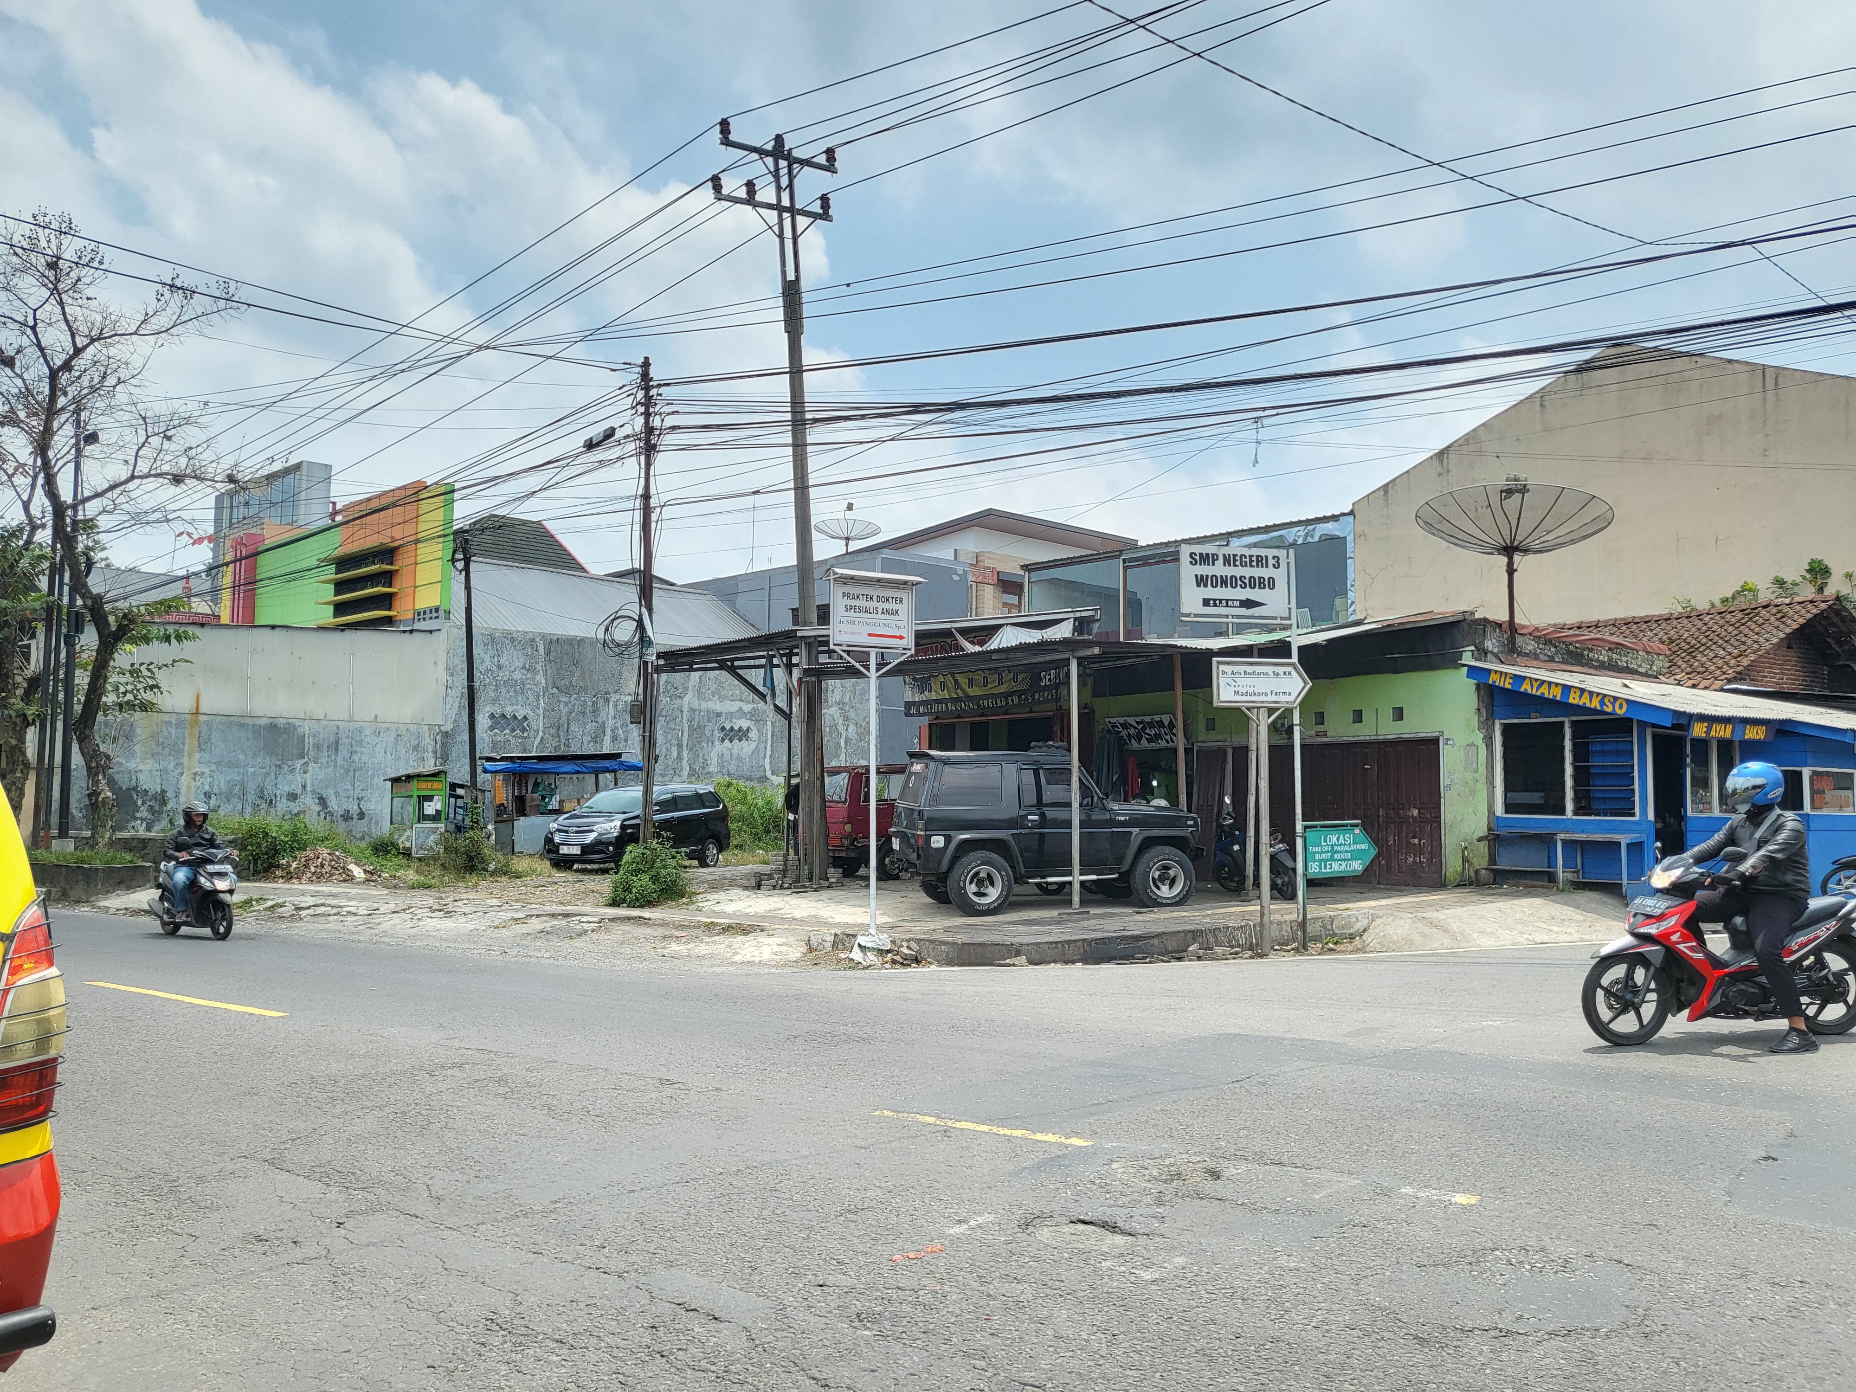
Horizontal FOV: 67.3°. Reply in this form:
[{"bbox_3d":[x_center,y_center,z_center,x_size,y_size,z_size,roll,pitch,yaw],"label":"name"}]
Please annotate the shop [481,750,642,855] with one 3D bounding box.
[{"bbox_3d":[-8.433,2.455,32.205,3.200,2.350,2.100,3,-5,-30],"label":"shop"}]

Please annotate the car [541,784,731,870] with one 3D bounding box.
[{"bbox_3d":[-5.655,2.562,27.596,1.660,1.690,4.140,-2,-5,25],"label":"car"}]

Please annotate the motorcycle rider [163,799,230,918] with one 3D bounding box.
[{"bbox_3d":[-8.538,1.902,16.254,0.720,1.360,0.640,-3,-5,38],"label":"motorcycle rider"}]

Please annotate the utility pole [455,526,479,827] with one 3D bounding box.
[{"bbox_3d":[-8.367,0.120,25.554,0.240,6.353,0.240,-4,-4,11],"label":"utility pole"}]

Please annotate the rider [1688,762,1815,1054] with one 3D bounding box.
[{"bbox_3d":[4.796,1.219,8.055,0.660,1.650,0.620,0,-4,2],"label":"rider"}]

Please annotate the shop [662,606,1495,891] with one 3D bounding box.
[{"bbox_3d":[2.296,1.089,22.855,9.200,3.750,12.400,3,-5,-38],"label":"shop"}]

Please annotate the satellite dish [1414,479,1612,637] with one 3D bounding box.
[{"bbox_3d":[8.315,-1.888,19.786,2.720,2.410,2.720,0,-4,6],"label":"satellite dish"}]

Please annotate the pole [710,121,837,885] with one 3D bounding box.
[{"bbox_3d":[-1.979,-2.999,21.267,2.050,11.704,0.400,0,-5,-35],"label":"pole"}]

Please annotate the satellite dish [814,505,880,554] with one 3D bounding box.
[{"bbox_3d":[-2.860,-5.824,49.539,2.330,1.927,2.330,0,-4,0],"label":"satellite dish"}]

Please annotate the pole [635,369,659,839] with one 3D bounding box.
[{"bbox_3d":[-3.908,-0.979,19.318,0.300,7.576,0.300,-1,-4,11],"label":"pole"}]

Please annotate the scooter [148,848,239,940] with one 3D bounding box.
[{"bbox_3d":[-8.505,2.288,16.177,1.880,1.070,0.680,-3,-5,38],"label":"scooter"}]

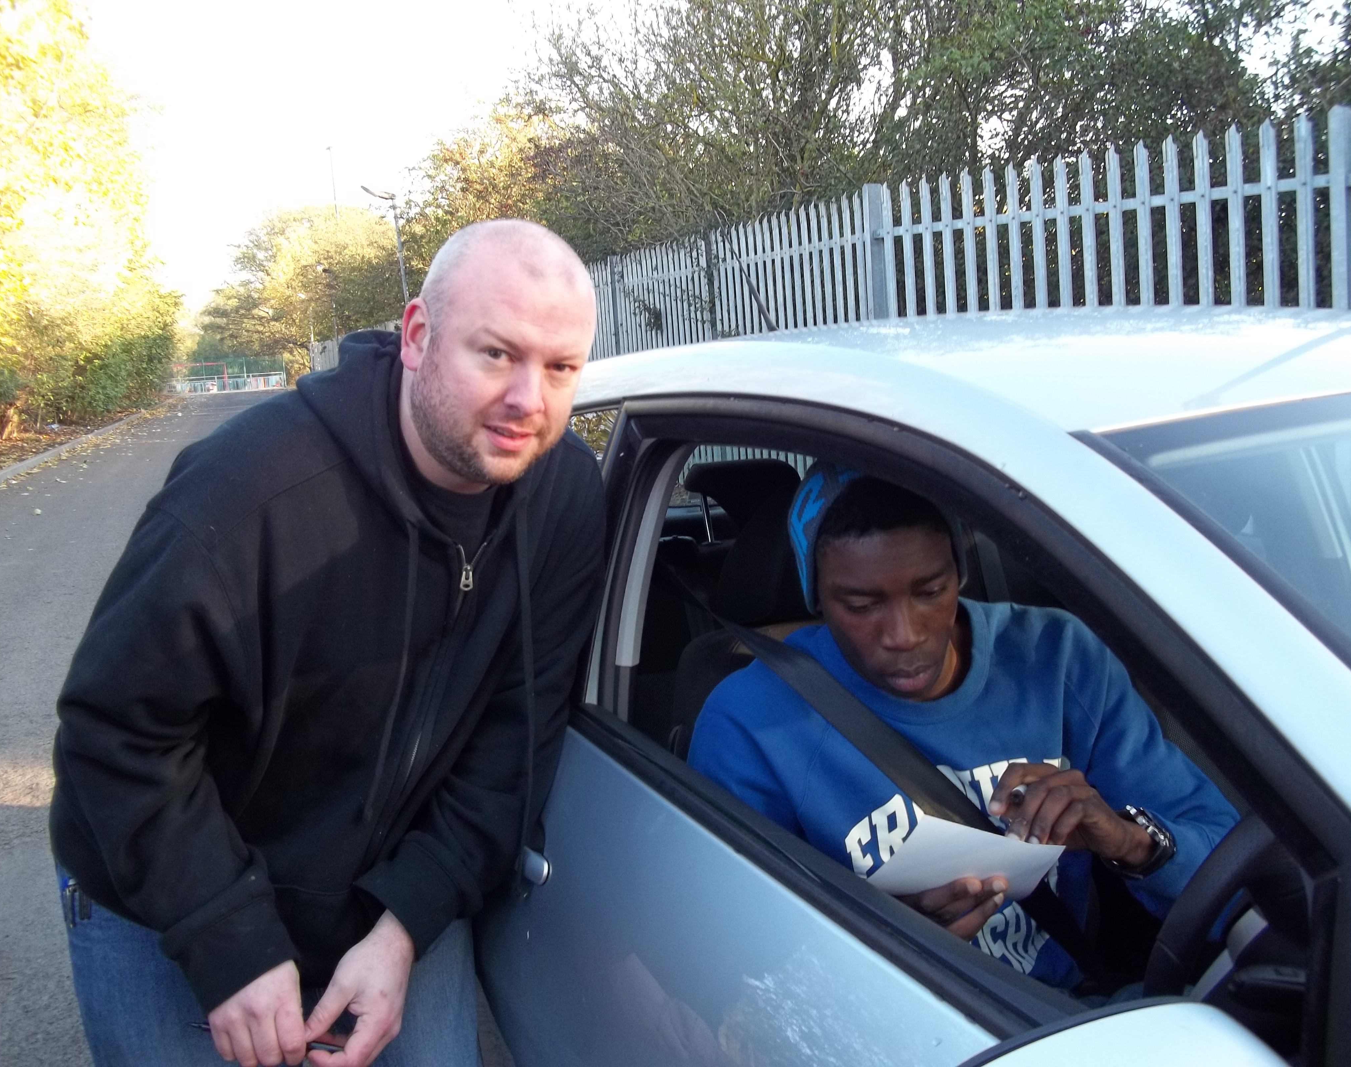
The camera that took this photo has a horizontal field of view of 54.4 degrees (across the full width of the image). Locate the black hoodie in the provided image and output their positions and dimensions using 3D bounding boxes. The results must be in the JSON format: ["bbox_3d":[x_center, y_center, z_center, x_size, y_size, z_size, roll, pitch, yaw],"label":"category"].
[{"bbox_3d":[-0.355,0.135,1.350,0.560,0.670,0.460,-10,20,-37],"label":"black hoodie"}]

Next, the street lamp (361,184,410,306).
[{"bbox_3d":[-6.221,-4.821,28.863,0.850,5.500,0.250,-7,7,-19],"label":"street lamp"}]

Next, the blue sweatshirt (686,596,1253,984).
[{"bbox_3d":[0.280,0.312,1.280,0.530,0.480,0.390,-8,10,-25],"label":"blue sweatshirt"}]

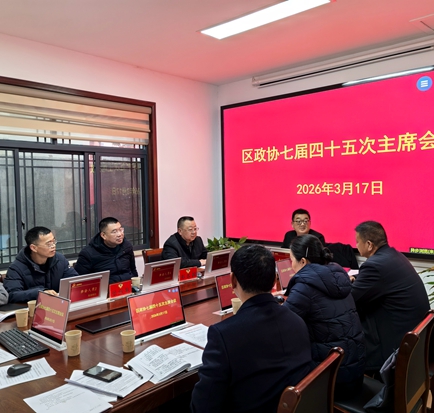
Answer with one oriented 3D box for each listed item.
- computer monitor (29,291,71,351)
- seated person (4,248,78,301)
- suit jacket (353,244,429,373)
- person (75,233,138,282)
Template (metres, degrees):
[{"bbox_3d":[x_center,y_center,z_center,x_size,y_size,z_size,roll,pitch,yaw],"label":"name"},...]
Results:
[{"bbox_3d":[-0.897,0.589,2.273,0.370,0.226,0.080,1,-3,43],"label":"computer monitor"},{"bbox_3d":[-1.296,0.790,3.284,0.720,1.265,0.600,0,2,28],"label":"seated person"},{"bbox_3d":[1.090,0.601,2.804,0.550,0.690,0.570,-3,3,-43],"label":"suit jacket"},{"bbox_3d":[-0.901,0.742,3.763,0.720,1.280,0.550,1,3,38],"label":"person"}]

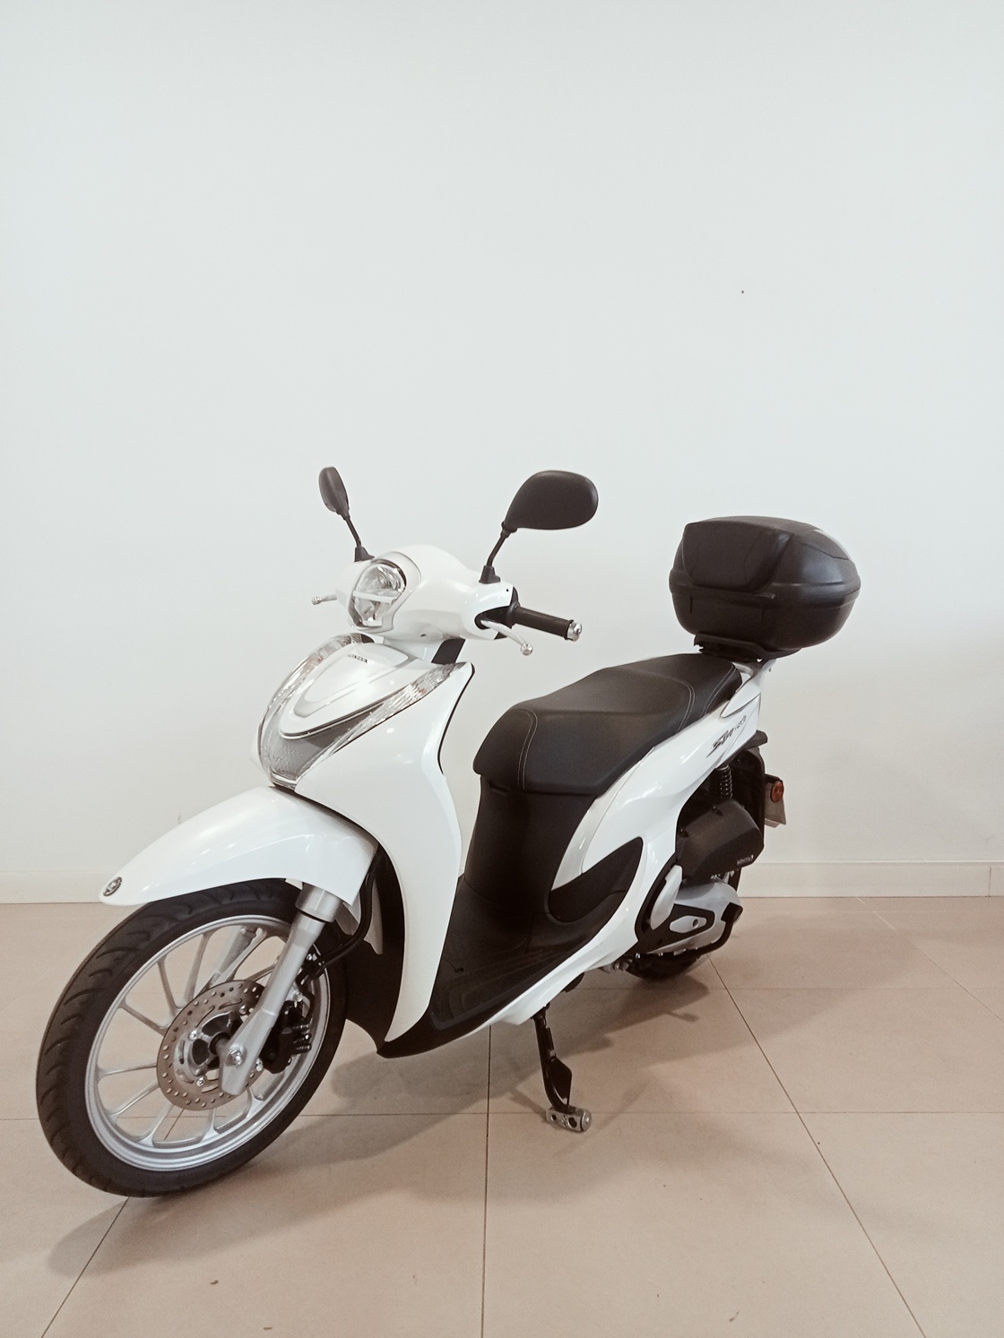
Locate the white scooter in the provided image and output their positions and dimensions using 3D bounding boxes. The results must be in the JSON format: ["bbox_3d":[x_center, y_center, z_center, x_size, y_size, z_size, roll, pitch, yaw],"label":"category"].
[{"bbox_3d":[0.111,0.219,2.168,0.710,1.210,2.005,4,6,44],"label":"white scooter"}]

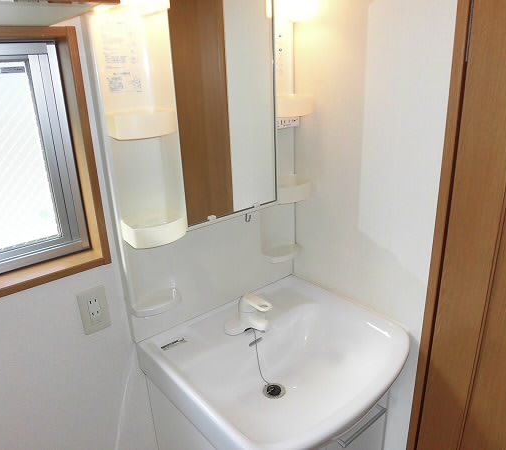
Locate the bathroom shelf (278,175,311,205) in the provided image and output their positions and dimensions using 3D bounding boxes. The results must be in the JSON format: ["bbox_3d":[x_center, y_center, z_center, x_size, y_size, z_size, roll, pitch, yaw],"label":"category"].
[{"bbox_3d":[0.115,-0.108,1.295,0.141,0.050,0.111,-18,25,-38],"label":"bathroom shelf"}]

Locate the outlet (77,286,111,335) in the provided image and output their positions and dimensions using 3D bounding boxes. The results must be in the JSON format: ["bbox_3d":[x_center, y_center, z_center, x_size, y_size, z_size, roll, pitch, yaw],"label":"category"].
[{"bbox_3d":[-0.404,0.221,1.065,0.070,0.117,0.010,-18,25,-38],"label":"outlet"}]

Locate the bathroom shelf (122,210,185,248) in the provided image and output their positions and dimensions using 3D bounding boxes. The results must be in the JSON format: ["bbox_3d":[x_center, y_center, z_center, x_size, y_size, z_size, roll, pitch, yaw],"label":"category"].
[{"bbox_3d":[-0.235,0.007,1.012,0.138,0.052,0.111,-18,25,-38],"label":"bathroom shelf"}]

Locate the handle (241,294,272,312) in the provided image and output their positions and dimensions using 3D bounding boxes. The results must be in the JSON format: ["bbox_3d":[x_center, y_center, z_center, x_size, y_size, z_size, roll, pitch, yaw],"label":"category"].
[{"bbox_3d":[0.009,0.230,1.181,0.042,0.048,0.104,-18,25,-38],"label":"handle"}]

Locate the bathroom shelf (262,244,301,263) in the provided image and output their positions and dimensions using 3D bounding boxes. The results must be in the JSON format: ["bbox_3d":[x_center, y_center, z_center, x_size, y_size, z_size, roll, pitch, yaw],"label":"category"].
[{"bbox_3d":[0.096,0.098,1.400,0.141,0.025,0.069,-18,25,-38],"label":"bathroom shelf"}]

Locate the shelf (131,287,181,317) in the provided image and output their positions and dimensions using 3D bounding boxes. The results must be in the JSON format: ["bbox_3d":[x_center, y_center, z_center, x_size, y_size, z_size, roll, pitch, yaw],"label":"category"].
[{"bbox_3d":[-0.254,0.210,1.120,0.140,0.022,0.072,-18,25,-38],"label":"shelf"}]

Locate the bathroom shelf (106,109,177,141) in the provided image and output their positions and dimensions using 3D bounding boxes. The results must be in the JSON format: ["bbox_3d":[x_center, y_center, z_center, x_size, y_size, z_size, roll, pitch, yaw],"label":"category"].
[{"bbox_3d":[-0.243,-0.226,0.928,0.138,0.052,0.115,-18,25,-38],"label":"bathroom shelf"}]

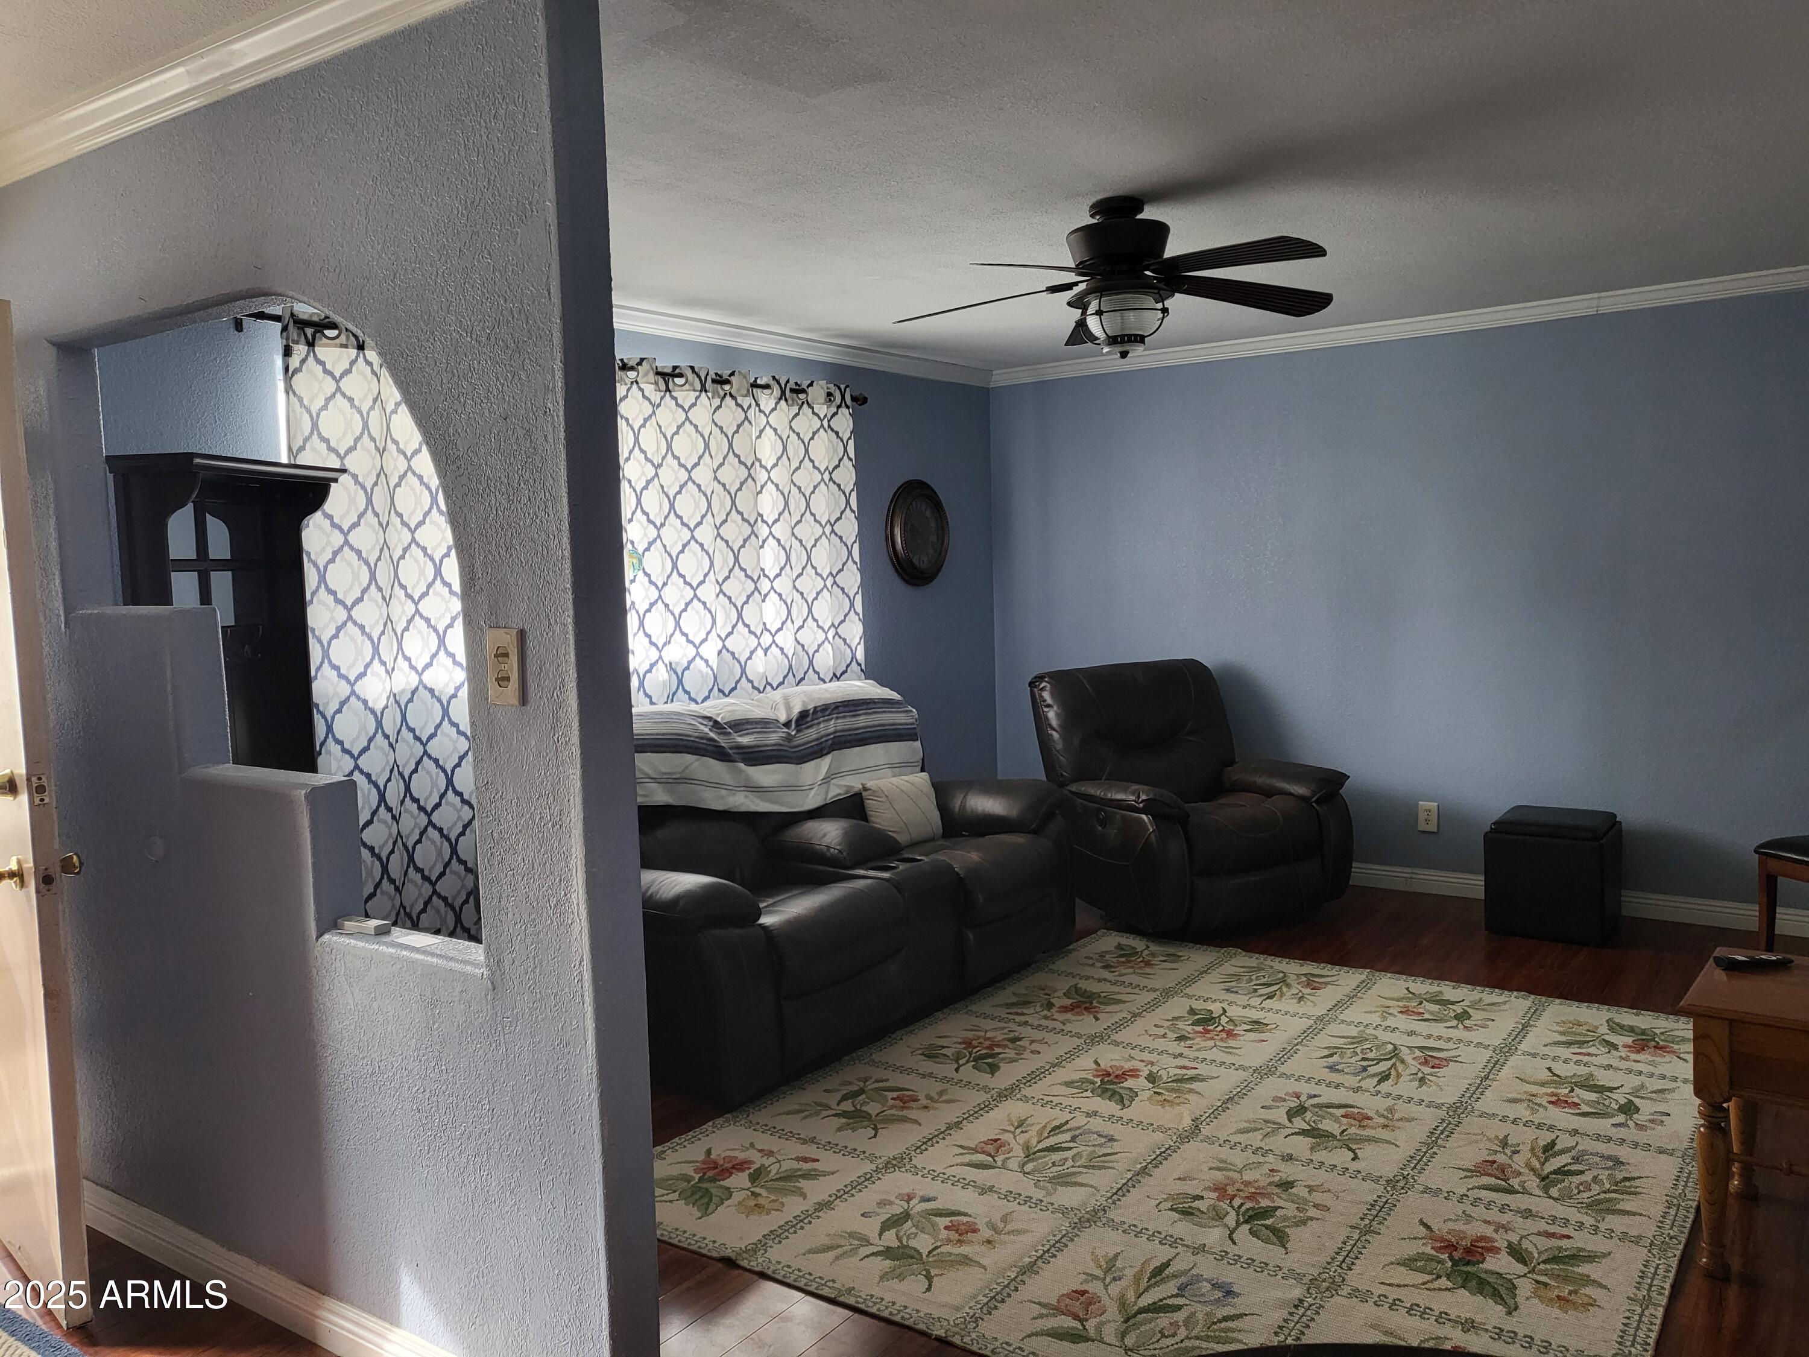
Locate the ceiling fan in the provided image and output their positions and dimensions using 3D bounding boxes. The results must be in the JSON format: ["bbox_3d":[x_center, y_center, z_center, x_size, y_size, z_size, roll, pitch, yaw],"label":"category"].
[{"bbox_3d":[0.586,-1.094,3.738,1.300,0.420,1.300,2,6,37],"label":"ceiling fan"}]

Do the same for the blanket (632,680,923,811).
[{"bbox_3d":[-0.488,0.260,4.972,0.400,0.400,1.660,2,6,37],"label":"blanket"}]

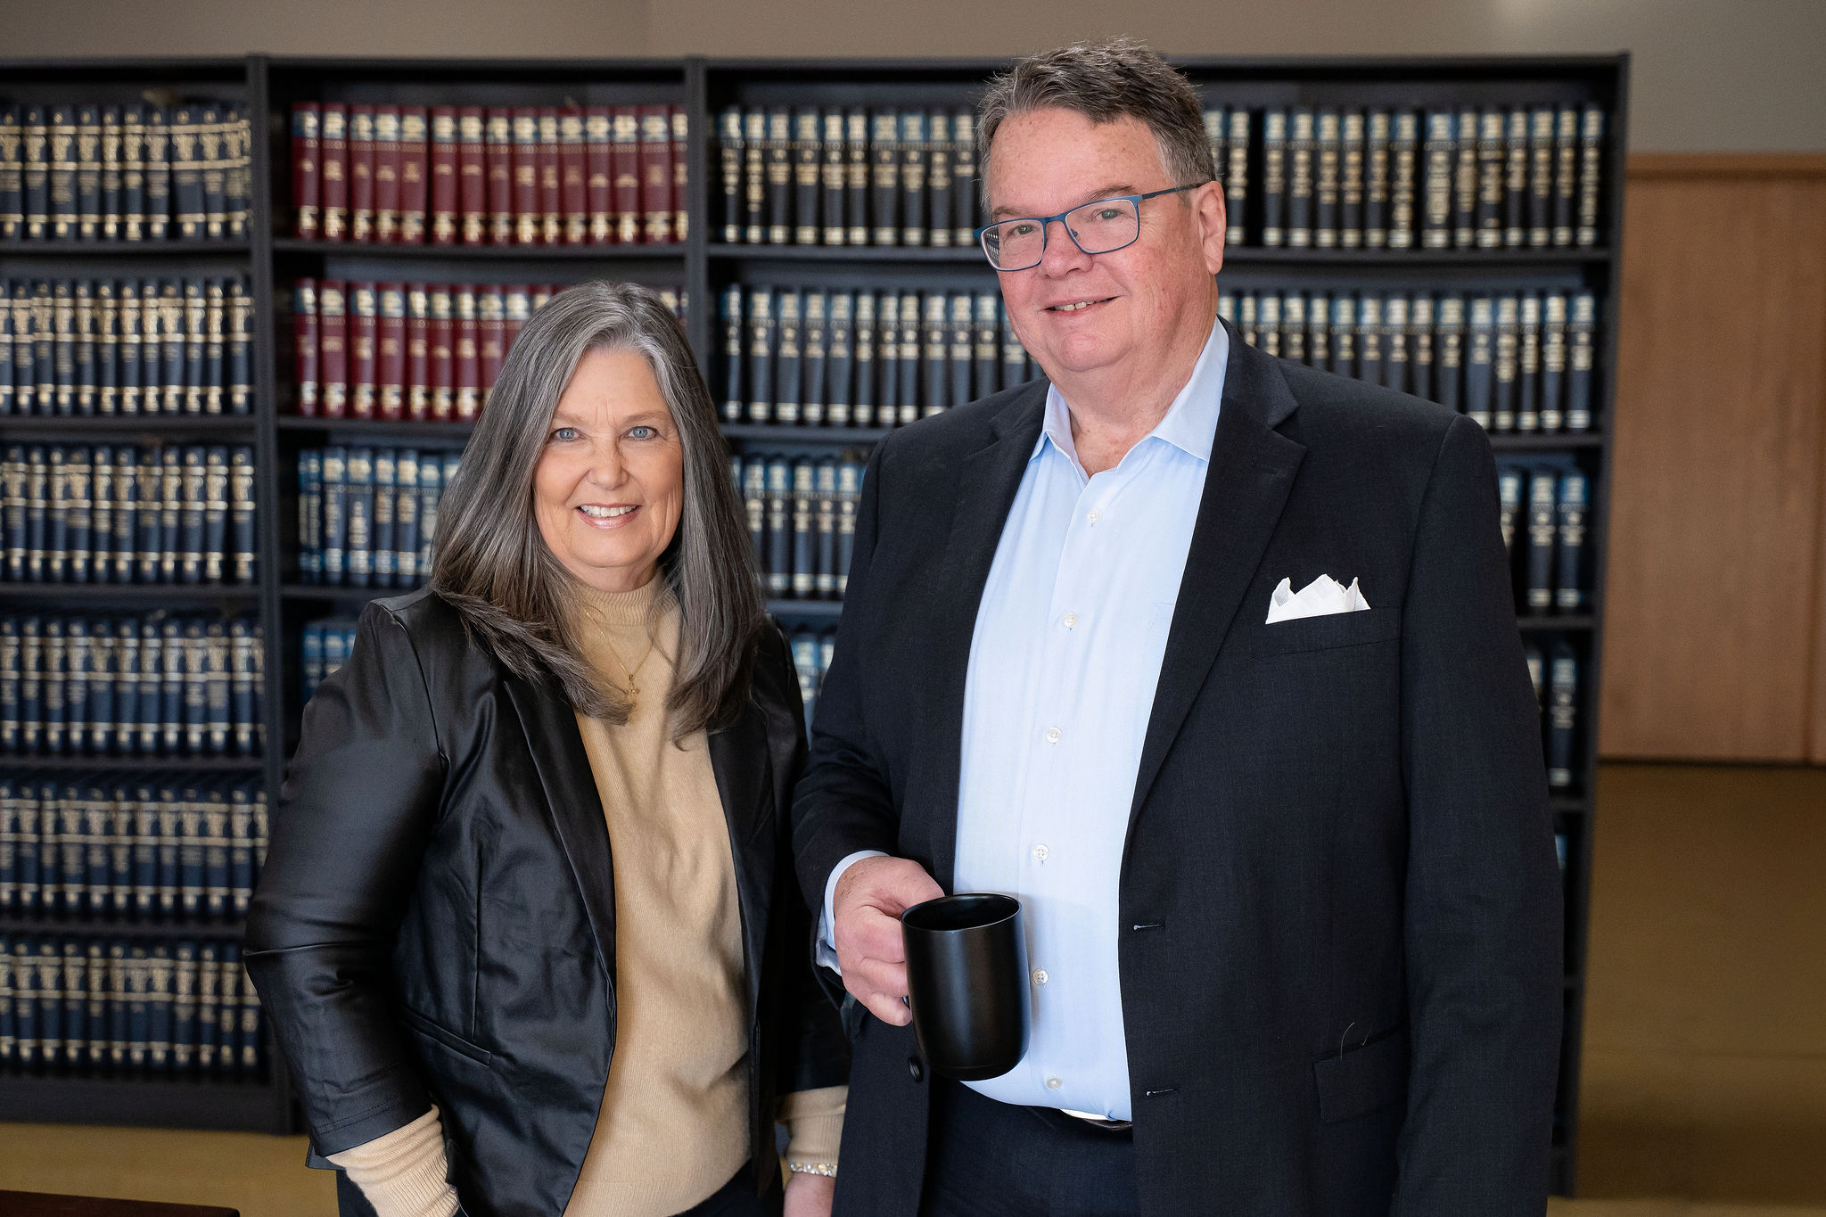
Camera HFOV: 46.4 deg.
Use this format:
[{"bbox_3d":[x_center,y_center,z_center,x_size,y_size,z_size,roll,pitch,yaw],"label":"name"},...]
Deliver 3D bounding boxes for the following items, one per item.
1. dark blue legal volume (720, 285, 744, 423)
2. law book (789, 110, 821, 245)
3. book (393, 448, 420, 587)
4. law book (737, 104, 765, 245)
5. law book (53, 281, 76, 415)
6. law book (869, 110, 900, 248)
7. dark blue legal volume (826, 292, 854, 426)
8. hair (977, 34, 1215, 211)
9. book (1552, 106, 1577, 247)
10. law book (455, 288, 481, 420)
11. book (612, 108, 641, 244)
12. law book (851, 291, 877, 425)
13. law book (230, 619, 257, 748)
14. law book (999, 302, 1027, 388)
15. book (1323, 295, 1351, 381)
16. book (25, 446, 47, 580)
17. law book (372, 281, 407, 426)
[{"bbox_3d":[-0.324,-0.473,4.001,0.047,0.249,0.178,1,7,5],"label":"dark blue legal volume"},{"bbox_3d":[-0.187,-0.797,3.973,0.050,0.245,0.175,1,7,5],"label":"law book"},{"bbox_3d":[-0.940,-0.176,4.081,0.047,0.256,0.170,1,7,6],"label":"book"},{"bbox_3d":[-0.281,-0.790,3.930,0.048,0.254,0.178,1,7,6],"label":"law book"},{"bbox_3d":[-1.608,-0.508,4.147,0.045,0.254,0.175,1,7,5],"label":"law book"},{"bbox_3d":[-0.040,-0.783,3.909,0.050,0.247,0.185,1,7,5],"label":"law book"},{"bbox_3d":[-0.126,-0.468,3.982,0.051,0.249,0.178,1,7,5],"label":"dark blue legal volume"},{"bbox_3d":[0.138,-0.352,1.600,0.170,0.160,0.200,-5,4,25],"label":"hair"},{"bbox_3d":[1.142,-0.759,3.792,0.042,0.254,0.178,1,7,6],"label":"book"},{"bbox_3d":[-0.817,-0.487,4.024,0.047,0.249,0.170,1,7,5],"label":"law book"},{"bbox_3d":[-0.512,-0.793,3.958,0.048,0.253,0.170,1,7,5],"label":"book"},{"bbox_3d":[-0.080,-0.468,3.955,0.040,0.250,0.170,1,7,5],"label":"law book"},{"bbox_3d":[-1.265,0.140,4.140,0.050,0.254,0.178,1,7,6],"label":"law book"},{"bbox_3d":[0.191,-0.462,3.931,0.049,0.250,0.170,1,7,6],"label":"law book"},{"bbox_3d":[0.763,-0.450,3.867,0.046,0.254,0.178,1,7,6],"label":"book"},{"bbox_3d":[-1.659,-0.194,4.139,0.046,0.254,0.178,1,7,6],"label":"book"},{"bbox_3d":[-0.963,-0.484,4.046,0.053,0.254,0.170,1,7,6],"label":"law book"}]

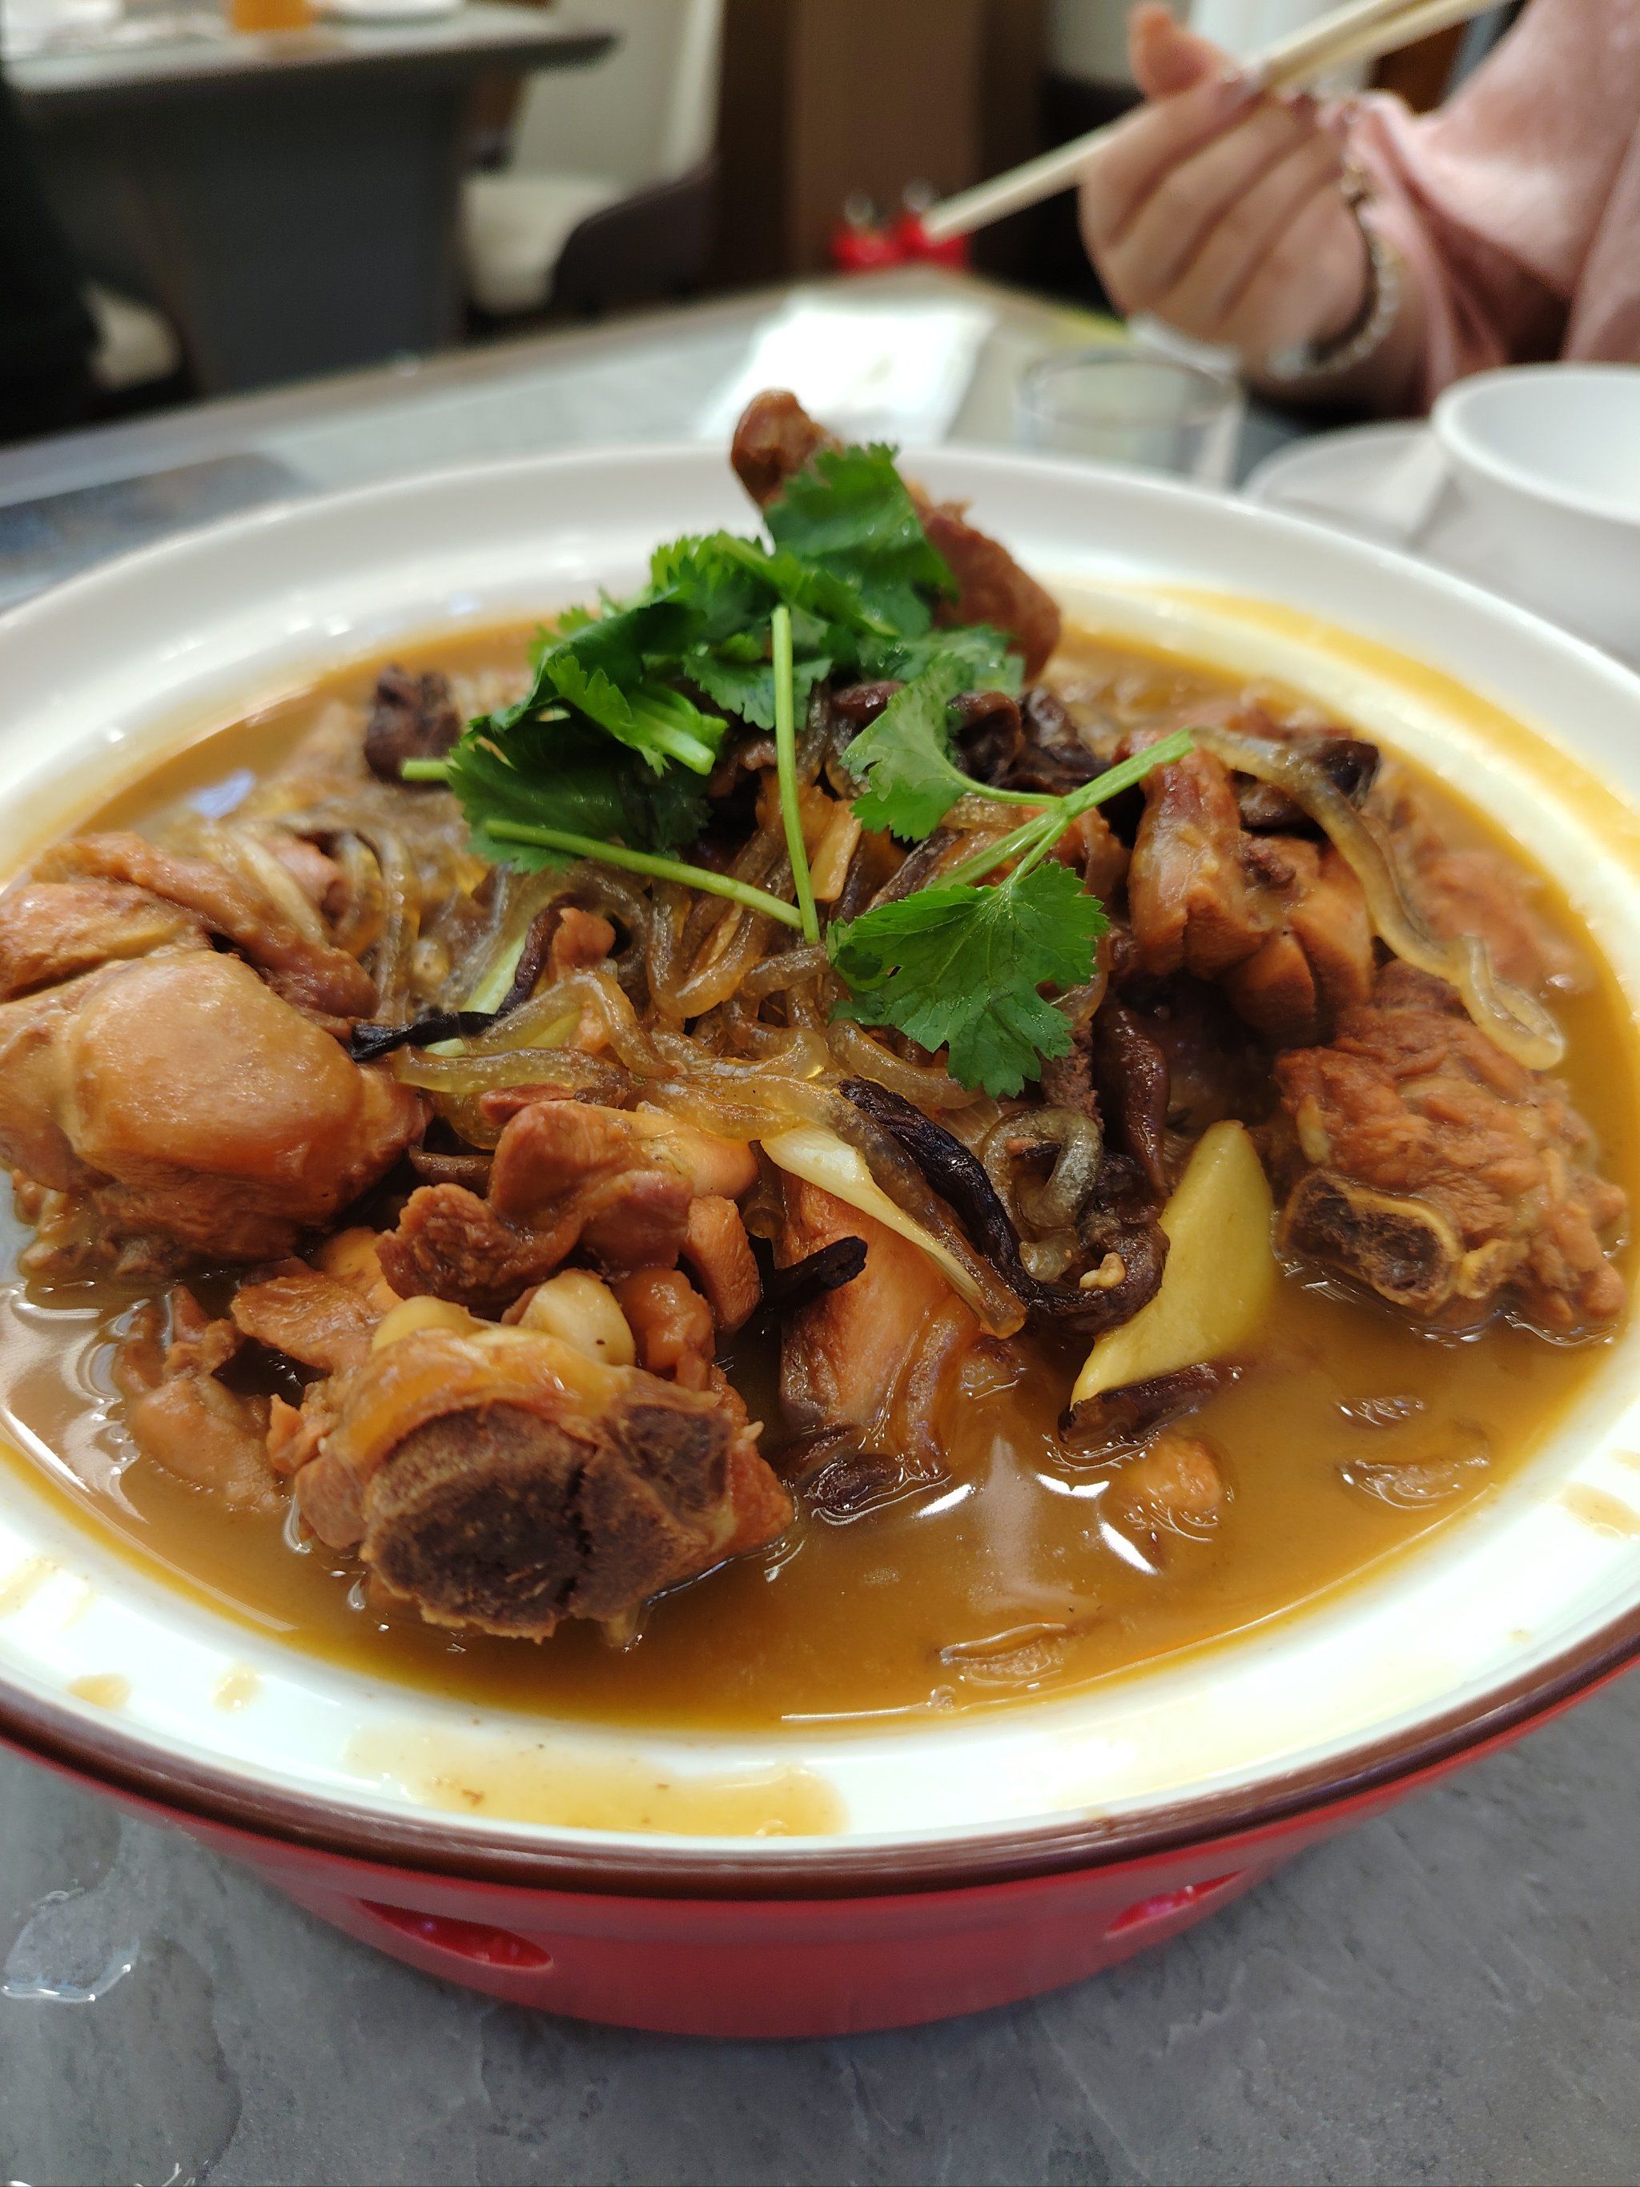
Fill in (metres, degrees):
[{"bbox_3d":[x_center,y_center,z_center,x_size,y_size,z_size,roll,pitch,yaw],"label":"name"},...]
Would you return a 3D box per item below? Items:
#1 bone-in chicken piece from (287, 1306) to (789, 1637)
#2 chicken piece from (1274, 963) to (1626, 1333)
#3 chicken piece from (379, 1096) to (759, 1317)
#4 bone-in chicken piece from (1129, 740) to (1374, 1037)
[{"bbox_3d":[-0.029,0.038,0.159,0.047,0.030,0.030,-7,44,-9],"label":"bone-in chicken piece"},{"bbox_3d":[0.080,0.006,0.193,0.041,0.033,0.036,9,44,9],"label":"chicken piece"},{"bbox_3d":[-0.029,0.013,0.176,0.041,0.024,0.027,-12,44,-13],"label":"chicken piece"},{"bbox_3d":[0.060,-0.027,0.210,0.031,0.032,0.031,1,43,0],"label":"bone-in chicken piece"}]

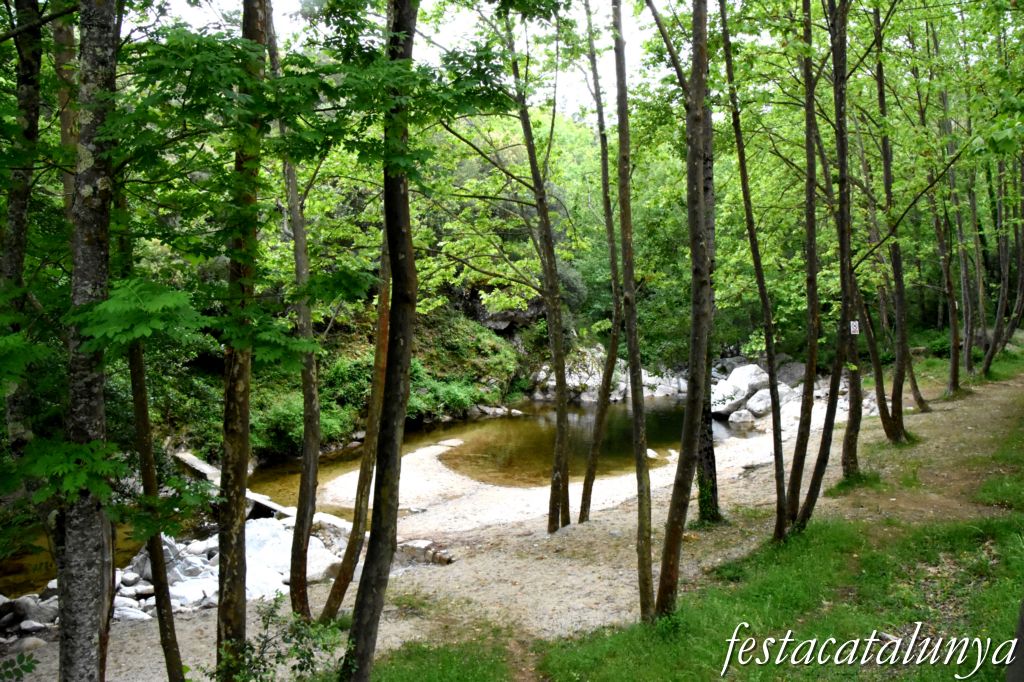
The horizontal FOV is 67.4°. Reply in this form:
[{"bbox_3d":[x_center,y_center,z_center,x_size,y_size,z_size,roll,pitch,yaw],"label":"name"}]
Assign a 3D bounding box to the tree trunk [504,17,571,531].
[{"bbox_3d":[0.342,-0.919,10.300,0.892,6.923,0.500,0,1,0],"label":"tree trunk"}]

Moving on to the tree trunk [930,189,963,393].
[{"bbox_3d":[11.886,-1.381,21.000,0.832,5.580,0.500,0,1,0],"label":"tree trunk"}]

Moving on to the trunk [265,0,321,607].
[{"bbox_3d":[-1.955,-0.247,6.900,0.478,5.519,0.330,0,1,0],"label":"trunk"}]

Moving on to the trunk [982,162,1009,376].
[{"bbox_3d":[15.745,-2.328,25.000,0.804,6.969,0.500,0,1,0],"label":"trunk"}]

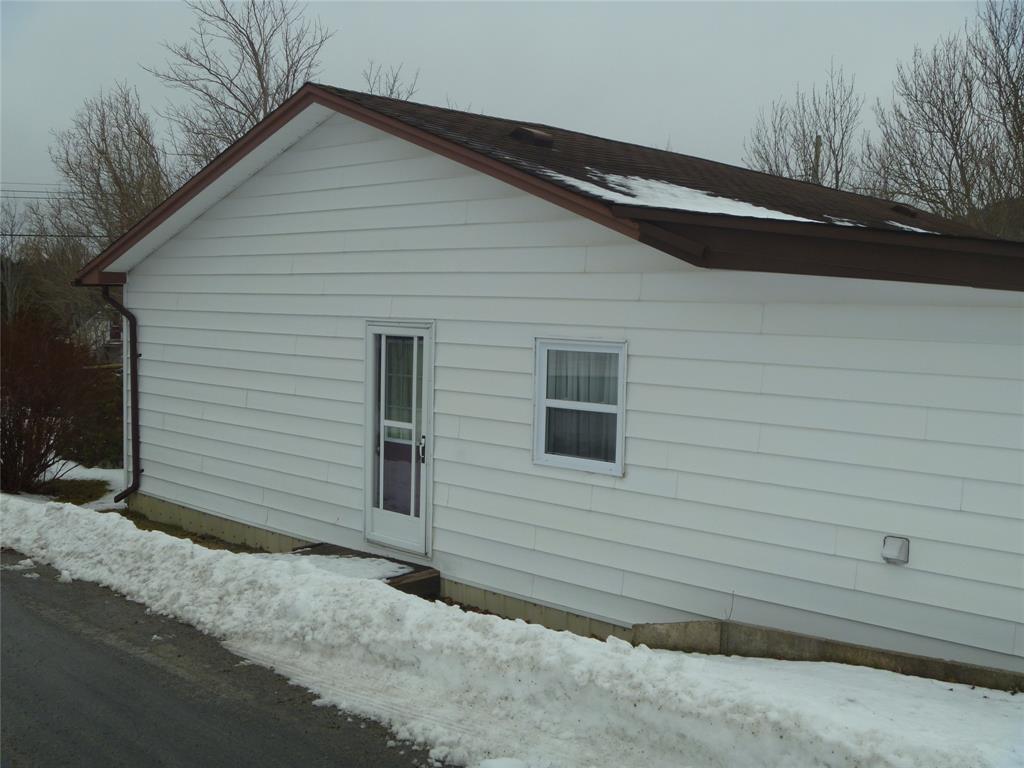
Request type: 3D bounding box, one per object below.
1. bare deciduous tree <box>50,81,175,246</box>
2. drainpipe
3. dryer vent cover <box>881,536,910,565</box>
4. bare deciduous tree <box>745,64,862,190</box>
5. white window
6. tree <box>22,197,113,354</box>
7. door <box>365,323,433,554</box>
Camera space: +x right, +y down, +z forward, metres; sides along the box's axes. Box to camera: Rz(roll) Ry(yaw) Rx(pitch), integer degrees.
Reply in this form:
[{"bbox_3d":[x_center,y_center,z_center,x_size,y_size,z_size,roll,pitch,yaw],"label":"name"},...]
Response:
[{"bbox_3d":[-13.989,-5.387,36.416,4.311,10.367,4.311,-1,5,-21],"label":"bare deciduous tree"},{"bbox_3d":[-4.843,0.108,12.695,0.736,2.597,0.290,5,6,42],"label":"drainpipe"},{"bbox_3d":[2.355,1.036,6.378,0.152,0.154,0.100,5,6,42],"label":"dryer vent cover"},{"bbox_3d":[9.501,-5.087,34.440,3.941,10.978,3.941,2,5,15],"label":"bare deciduous tree"},{"bbox_3d":[0.520,0.166,8.044,0.896,1.008,0.090,5,6,42],"label":"white window"},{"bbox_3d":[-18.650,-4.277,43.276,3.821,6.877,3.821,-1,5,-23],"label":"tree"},{"bbox_3d":[-1.042,0.474,9.453,0.905,2.080,0.090,5,6,42],"label":"door"}]

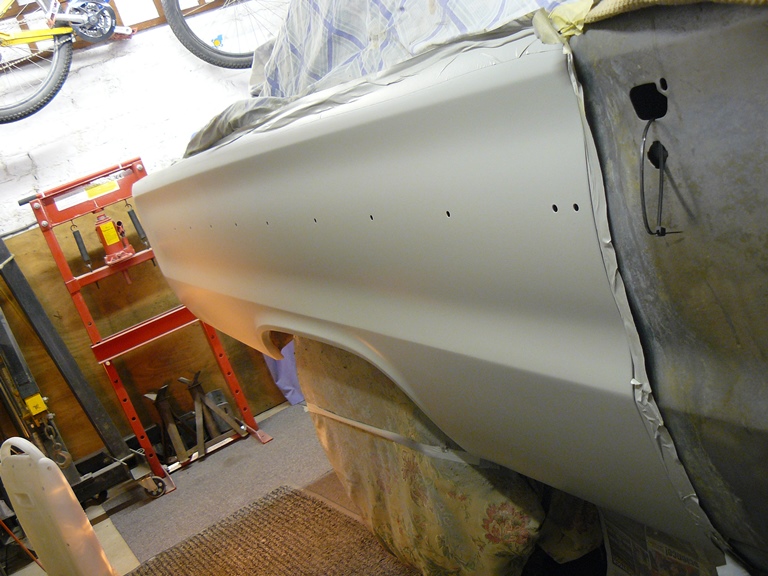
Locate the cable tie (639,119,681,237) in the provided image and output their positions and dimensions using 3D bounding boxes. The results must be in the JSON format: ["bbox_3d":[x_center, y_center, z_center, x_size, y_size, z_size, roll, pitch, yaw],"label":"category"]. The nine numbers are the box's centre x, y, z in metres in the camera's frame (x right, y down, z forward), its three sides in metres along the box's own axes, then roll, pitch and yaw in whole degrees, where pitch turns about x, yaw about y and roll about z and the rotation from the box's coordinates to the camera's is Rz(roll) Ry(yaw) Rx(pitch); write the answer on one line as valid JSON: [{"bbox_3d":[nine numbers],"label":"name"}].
[{"bbox_3d":[0.254,-0.098,0.746,0.052,0.115,0.013,-27,15,-25],"label":"cable tie"}]

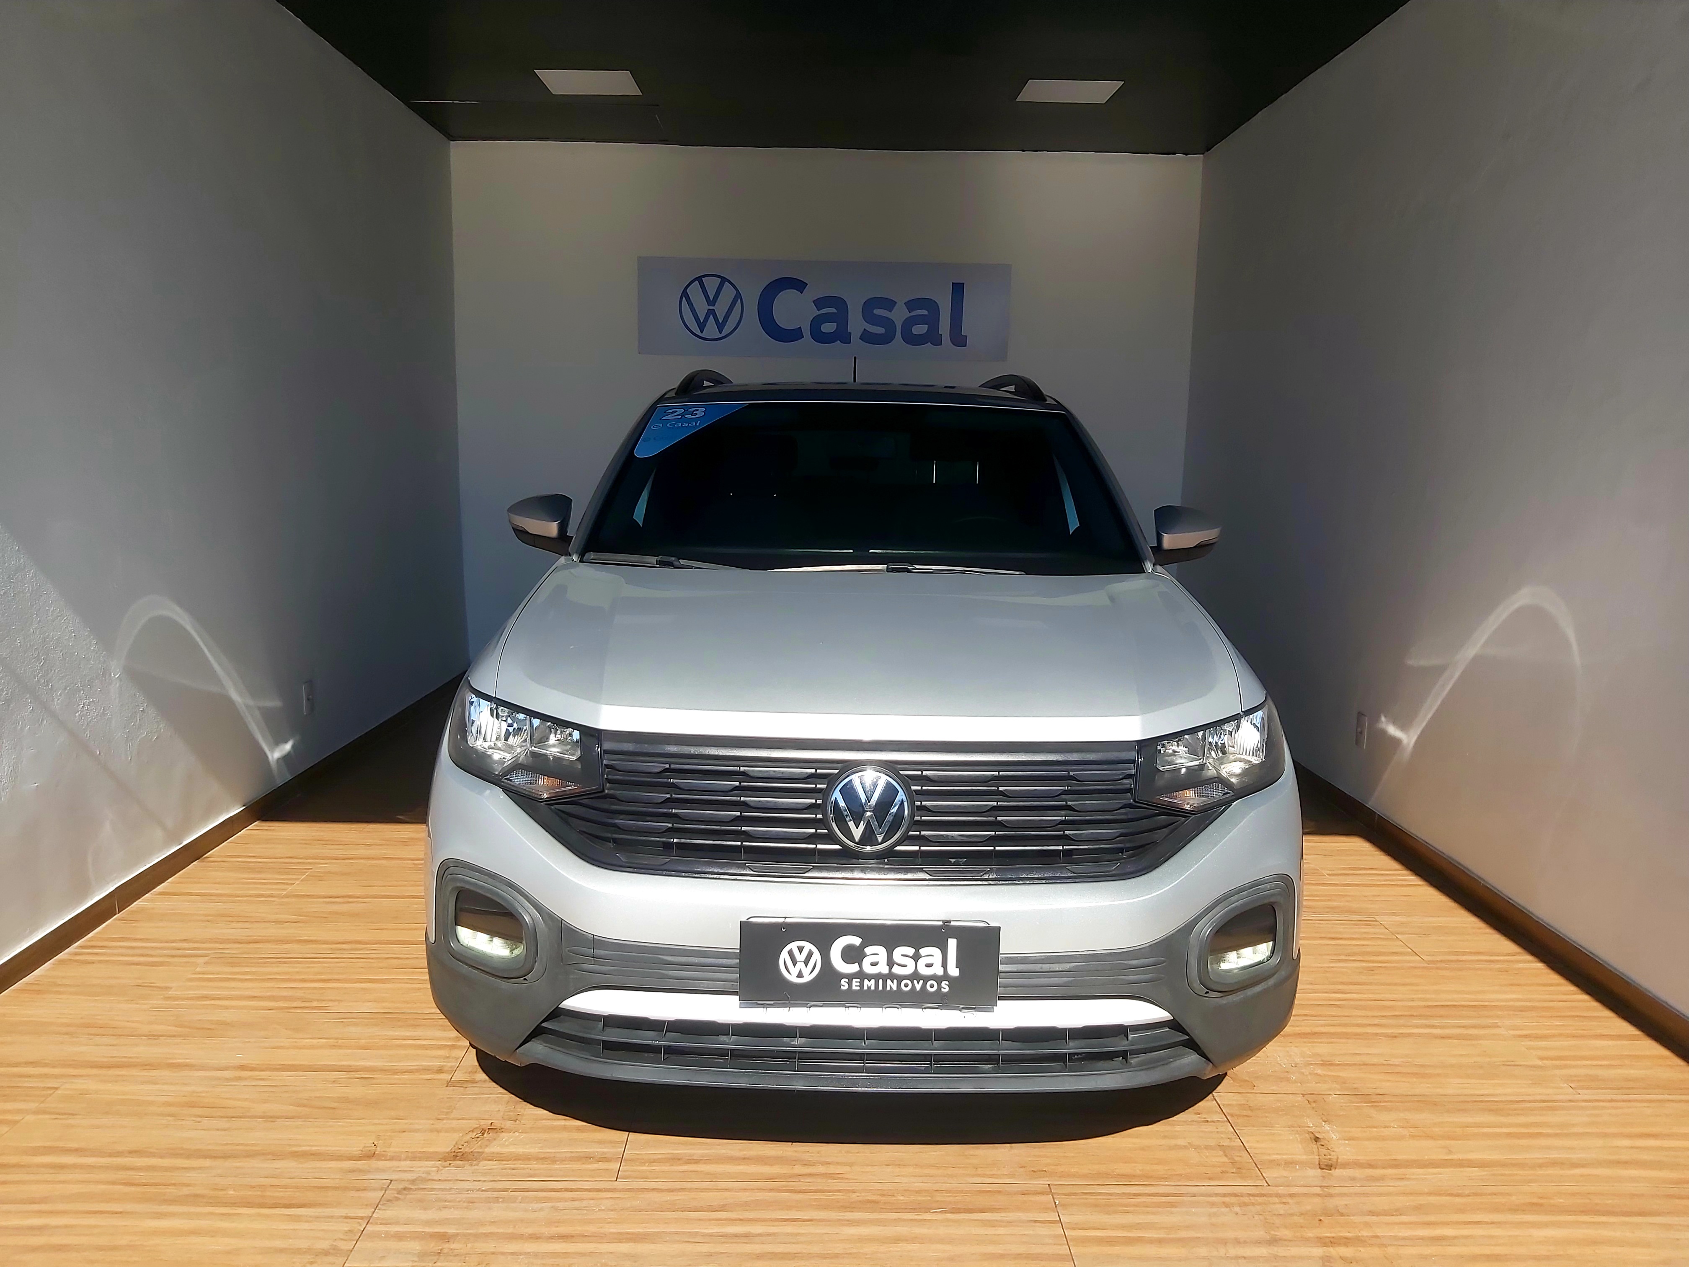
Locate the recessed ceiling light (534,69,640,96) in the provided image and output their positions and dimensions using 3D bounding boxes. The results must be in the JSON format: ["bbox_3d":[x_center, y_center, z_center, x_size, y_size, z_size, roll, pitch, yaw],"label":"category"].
[{"bbox_3d":[-1.094,-2.378,5.462,0.396,0.030,0.377,1,9,-1],"label":"recessed ceiling light"}]

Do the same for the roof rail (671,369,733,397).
[{"bbox_3d":[-0.466,-0.874,4.533,0.090,0.110,1.720,1,9,0],"label":"roof rail"}]

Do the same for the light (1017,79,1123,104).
[{"bbox_3d":[0.971,-2.351,5.485,0.396,0.030,0.377,1,9,-1],"label":"light"}]

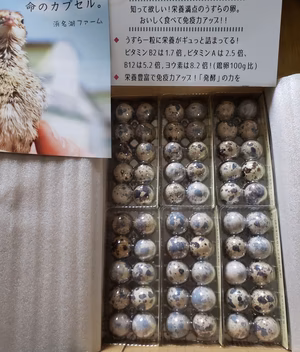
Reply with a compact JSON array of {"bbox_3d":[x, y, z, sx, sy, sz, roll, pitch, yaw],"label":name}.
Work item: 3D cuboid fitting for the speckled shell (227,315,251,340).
[{"bbox_3d":[0.097,0.165,0.330,0.026,0.032,0.026,-1,74,5],"label":"speckled shell"}]

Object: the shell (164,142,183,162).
[{"bbox_3d":[0.030,-0.031,0.381,0.025,0.032,0.025,-1,75,3],"label":"shell"}]

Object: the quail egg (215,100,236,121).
[{"bbox_3d":[0.101,-0.087,0.399,0.026,0.032,0.026,-1,75,3],"label":"quail egg"}]

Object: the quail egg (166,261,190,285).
[{"bbox_3d":[0.032,0.110,0.342,0.026,0.033,0.026,-1,75,3],"label":"quail egg"}]

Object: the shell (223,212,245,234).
[{"bbox_3d":[0.101,0.056,0.360,0.026,0.032,0.026,-1,74,5],"label":"shell"}]

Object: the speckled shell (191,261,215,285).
[{"bbox_3d":[0.062,0.113,0.351,0.026,0.032,0.026,-1,75,4],"label":"speckled shell"}]

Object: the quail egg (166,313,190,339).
[{"bbox_3d":[0.032,0.167,0.336,0.026,0.032,0.026,-1,75,3],"label":"quail egg"}]

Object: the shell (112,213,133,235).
[{"bbox_3d":[-0.034,0.059,0.371,0.025,0.032,0.025,-1,74,5],"label":"shell"}]

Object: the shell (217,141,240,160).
[{"bbox_3d":[0.101,-0.034,0.387,0.026,0.032,0.026,-1,75,4],"label":"shell"}]

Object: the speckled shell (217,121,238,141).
[{"bbox_3d":[0.101,-0.060,0.392,0.026,0.032,0.026,-1,75,3],"label":"speckled shell"}]

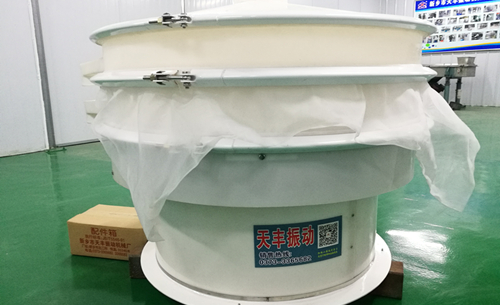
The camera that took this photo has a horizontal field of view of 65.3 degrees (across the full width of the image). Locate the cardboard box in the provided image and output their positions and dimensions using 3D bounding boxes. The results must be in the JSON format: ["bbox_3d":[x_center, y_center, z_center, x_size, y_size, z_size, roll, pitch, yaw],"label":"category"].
[{"bbox_3d":[-0.558,0.346,1.718,0.366,0.148,0.233,2,12,14],"label":"cardboard box"}]

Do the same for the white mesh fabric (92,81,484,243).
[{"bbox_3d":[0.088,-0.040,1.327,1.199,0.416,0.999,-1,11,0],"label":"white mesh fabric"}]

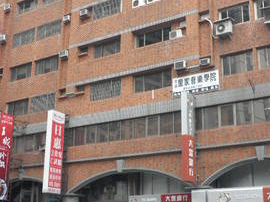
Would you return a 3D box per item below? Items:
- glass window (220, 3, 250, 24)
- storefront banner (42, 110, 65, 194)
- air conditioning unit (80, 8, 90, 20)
[{"bbox_3d":[6.292,-5.372,29.340,1.937,1.325,0.150,-10,-21,33],"label":"glass window"},{"bbox_3d":[-5.950,3.815,34.677,0.502,6.083,1.347,-11,-22,32],"label":"storefront banner"},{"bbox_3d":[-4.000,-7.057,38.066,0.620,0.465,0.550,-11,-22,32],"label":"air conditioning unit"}]

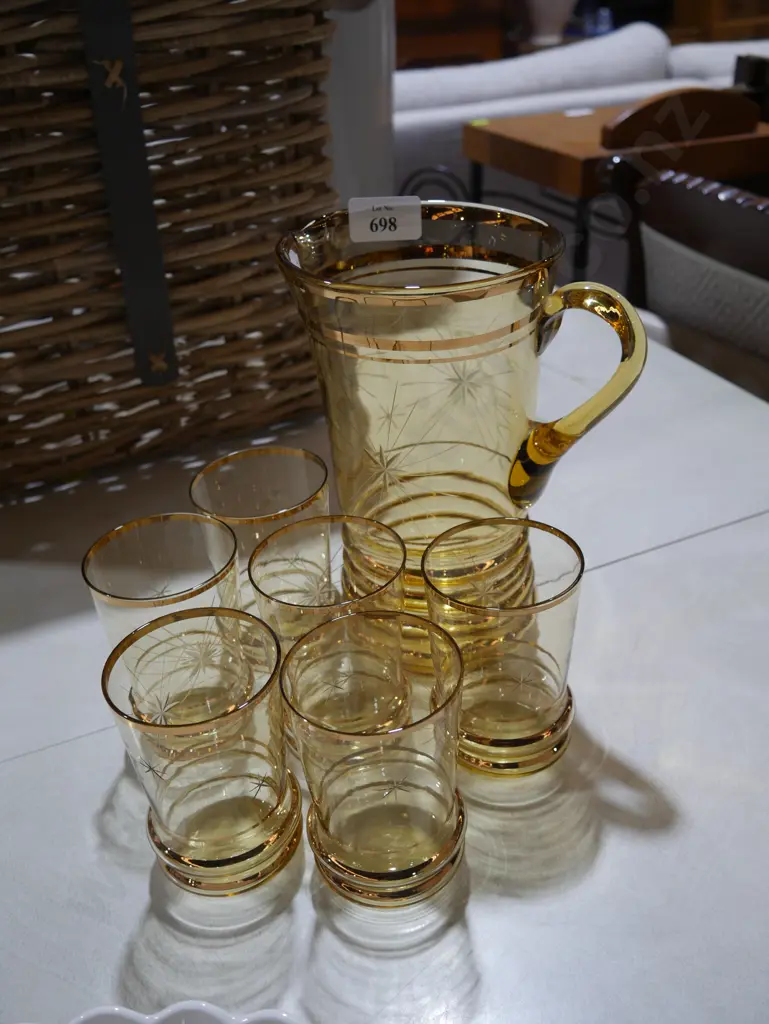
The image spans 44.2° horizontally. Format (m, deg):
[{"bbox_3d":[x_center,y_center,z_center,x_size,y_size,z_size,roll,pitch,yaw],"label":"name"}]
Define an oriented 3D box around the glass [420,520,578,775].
[{"bbox_3d":[0.054,0.063,0.433,0.069,0.100,0.069,-5,32,0],"label":"glass"}]

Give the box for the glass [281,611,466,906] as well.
[{"bbox_3d":[-0.001,0.101,0.380,0.069,0.100,0.069,-5,32,0],"label":"glass"}]

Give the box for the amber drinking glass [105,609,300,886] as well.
[{"bbox_3d":[-0.070,0.100,0.390,0.069,0.100,0.069,-5,32,0],"label":"amber drinking glass"}]

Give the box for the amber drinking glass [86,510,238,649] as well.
[{"bbox_3d":[-0.098,0.061,0.456,0.069,0.100,0.069,-5,32,0],"label":"amber drinking glass"}]

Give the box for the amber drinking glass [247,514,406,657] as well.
[{"bbox_3d":[-0.021,0.062,0.444,0.069,0.100,0.069,-5,32,0],"label":"amber drinking glass"}]

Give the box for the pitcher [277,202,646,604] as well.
[{"bbox_3d":[0.039,-0.029,0.476,0.175,0.212,0.129,12,36,25],"label":"pitcher"}]

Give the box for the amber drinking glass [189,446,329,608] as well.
[{"bbox_3d":[-0.060,0.027,0.505,0.069,0.100,0.069,-5,32,0],"label":"amber drinking glass"}]

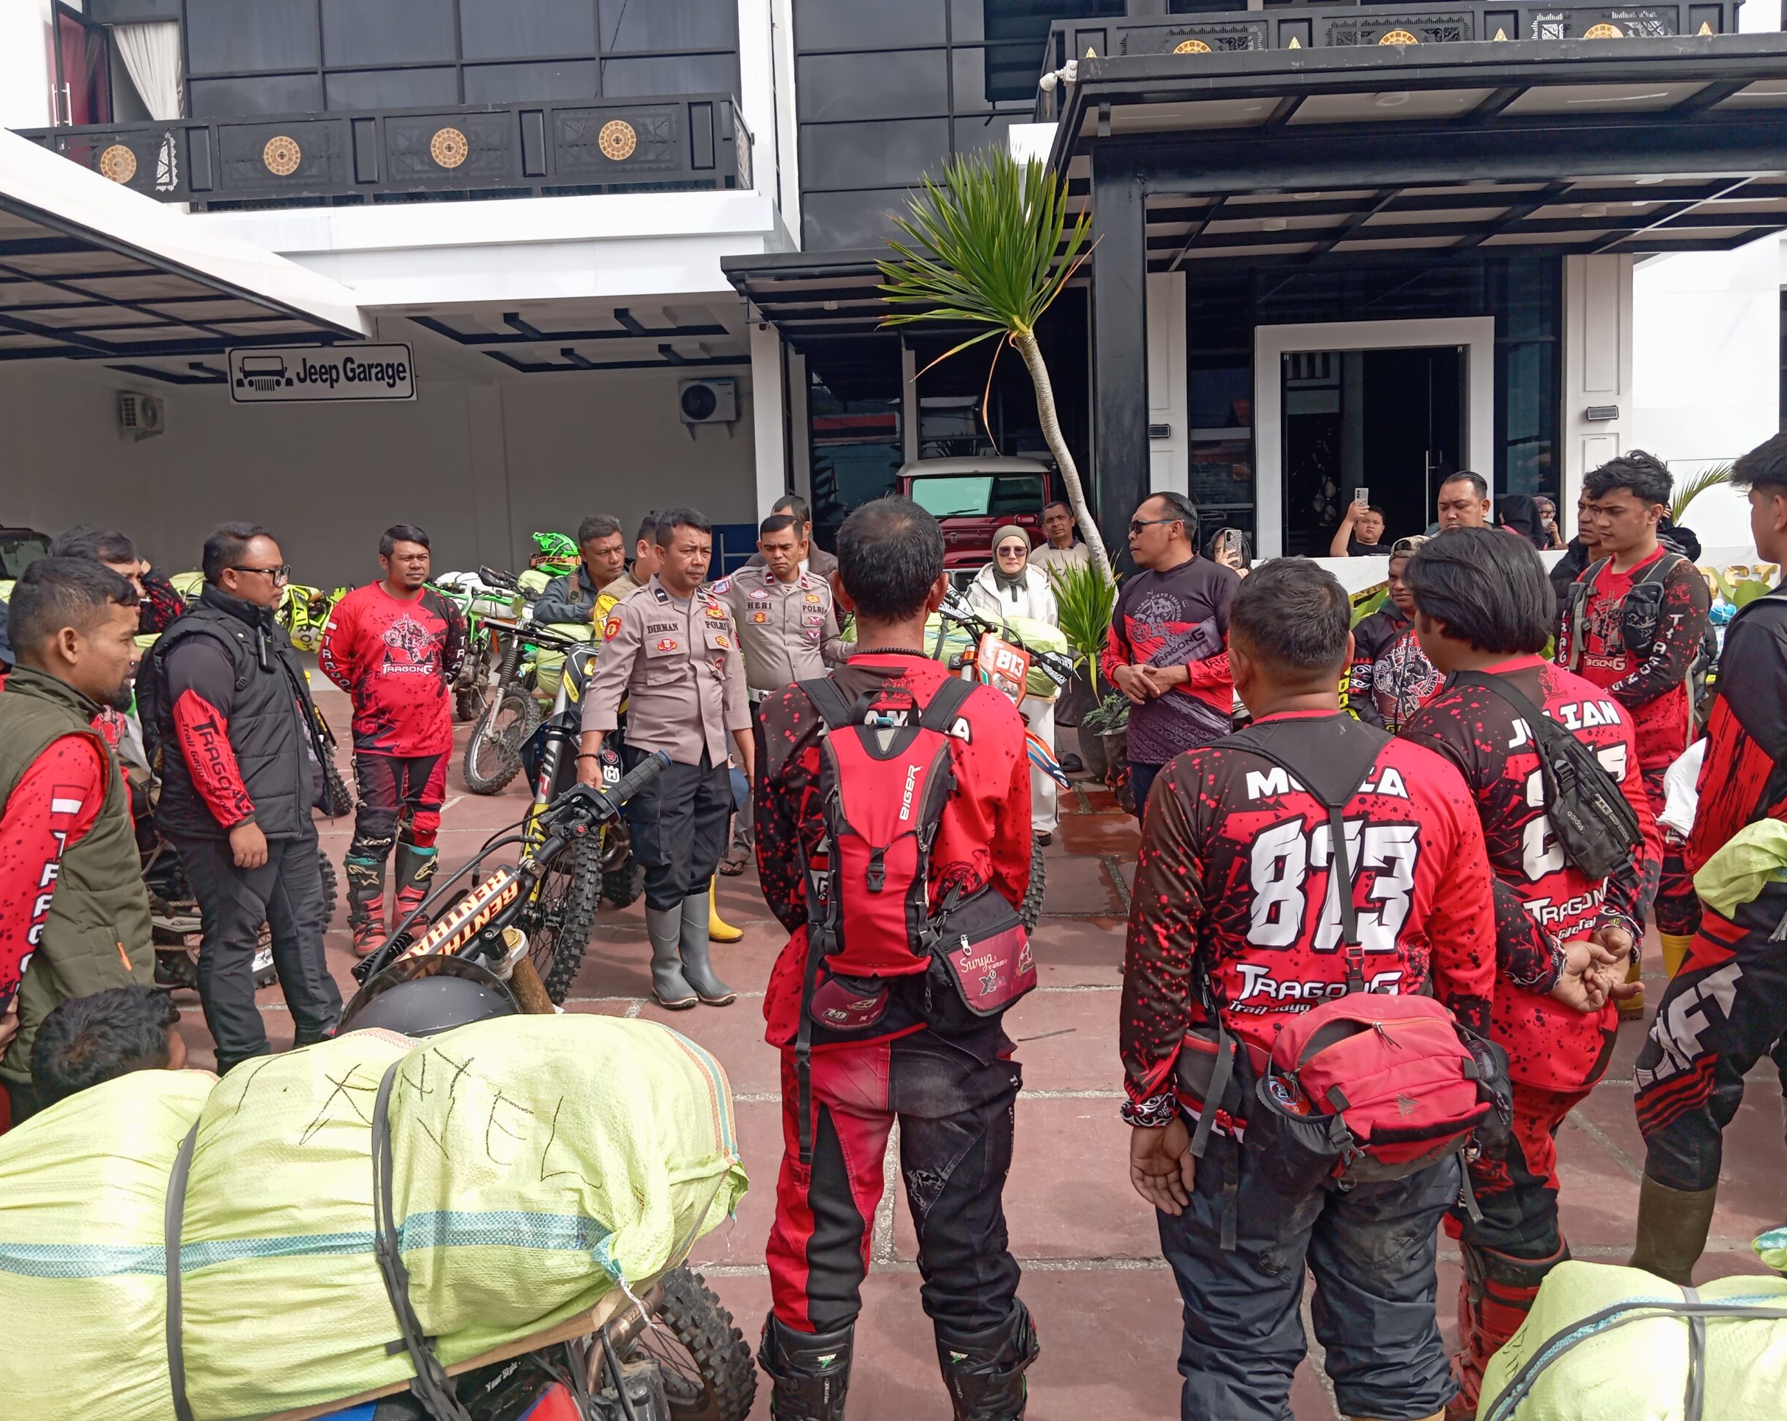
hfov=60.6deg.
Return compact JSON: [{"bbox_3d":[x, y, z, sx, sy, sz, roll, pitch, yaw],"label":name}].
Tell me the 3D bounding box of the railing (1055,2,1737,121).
[{"bbox_3d":[3.941,-5.064,12.755,5.285,0.920,1.650,-2,5,2],"label":"railing"}]

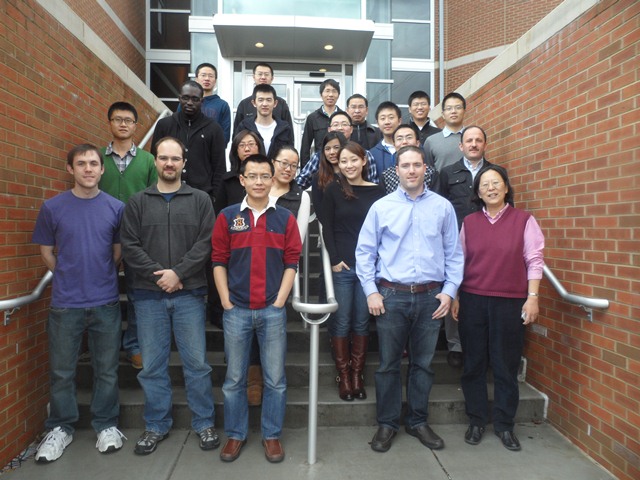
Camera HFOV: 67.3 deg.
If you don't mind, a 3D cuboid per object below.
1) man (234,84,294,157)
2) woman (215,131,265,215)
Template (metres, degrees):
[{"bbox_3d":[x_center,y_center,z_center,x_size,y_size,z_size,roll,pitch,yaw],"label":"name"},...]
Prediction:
[{"bbox_3d":[-0.464,-0.387,4.021,0.510,1.798,0.330,0,1,-5],"label":"man"},{"bbox_3d":[-0.552,0.056,3.462,0.470,1.656,0.320,0,1,-7],"label":"woman"}]

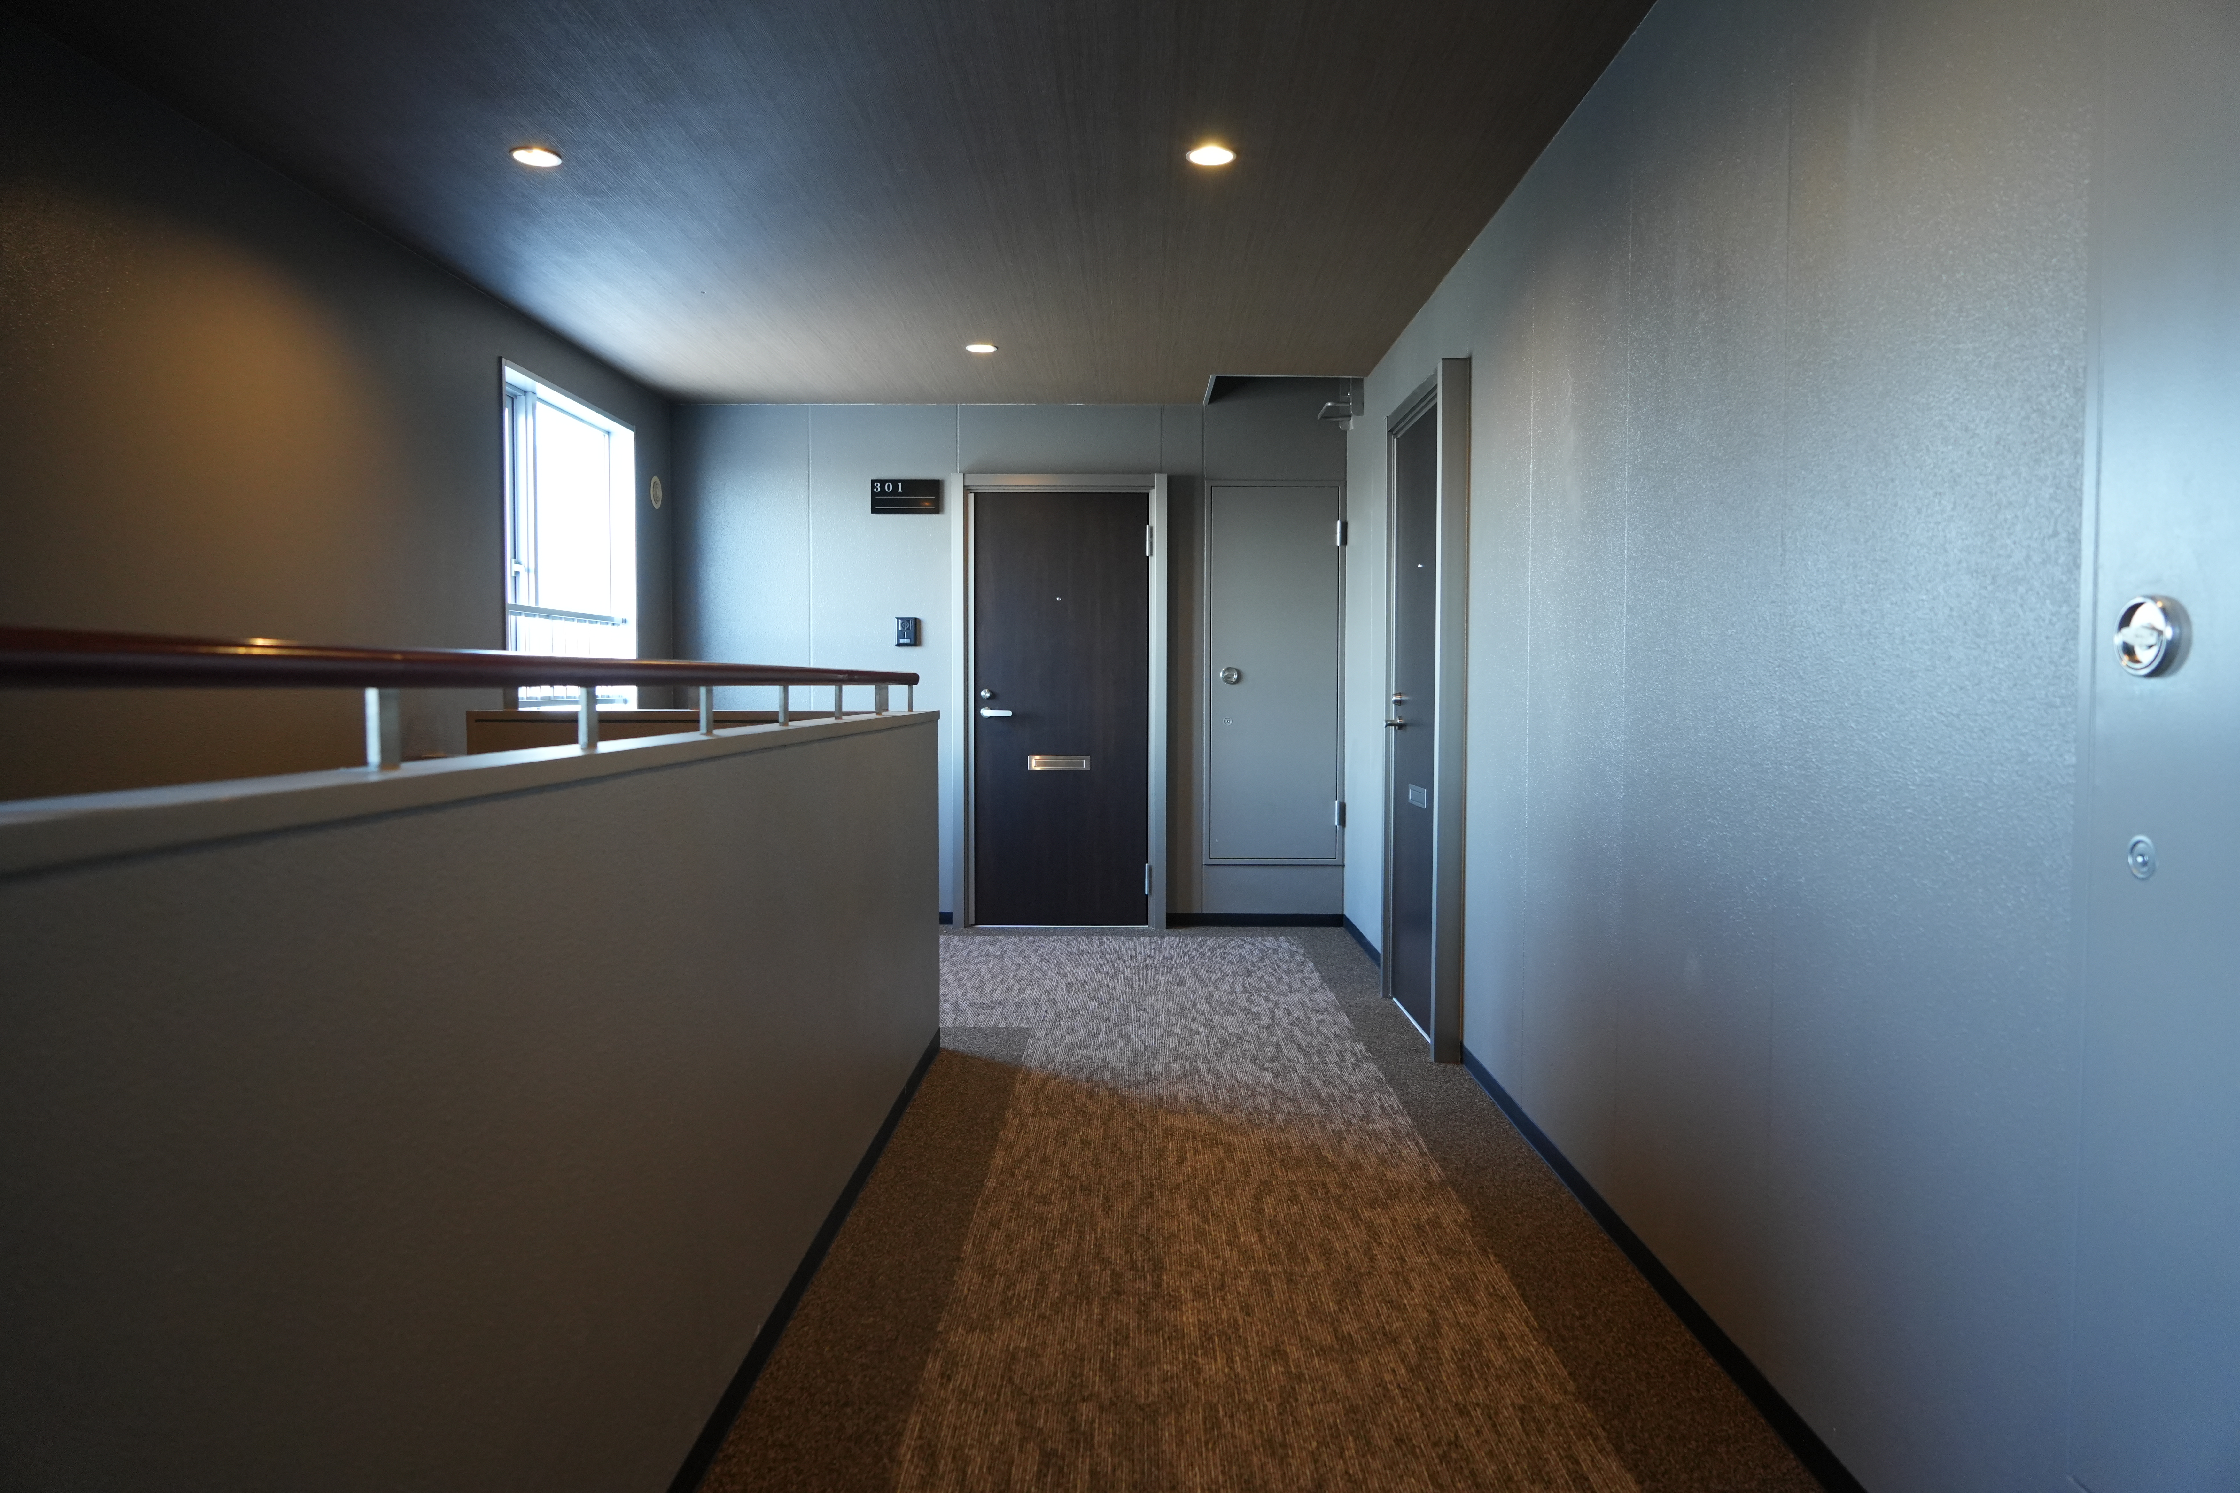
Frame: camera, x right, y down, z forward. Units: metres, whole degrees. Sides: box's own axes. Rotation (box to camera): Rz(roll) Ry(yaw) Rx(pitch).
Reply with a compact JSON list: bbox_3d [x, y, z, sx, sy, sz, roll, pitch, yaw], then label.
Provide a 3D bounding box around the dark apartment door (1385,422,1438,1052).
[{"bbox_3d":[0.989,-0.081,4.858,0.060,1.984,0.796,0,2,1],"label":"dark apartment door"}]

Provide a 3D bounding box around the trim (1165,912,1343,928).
[{"bbox_3d":[0.629,0.804,6.907,0.818,0.062,0.012,0,2,1],"label":"trim"}]

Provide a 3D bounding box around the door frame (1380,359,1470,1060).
[{"bbox_3d":[0.999,-0.115,4.857,0.115,2.073,0.983,0,2,1],"label":"door frame"}]

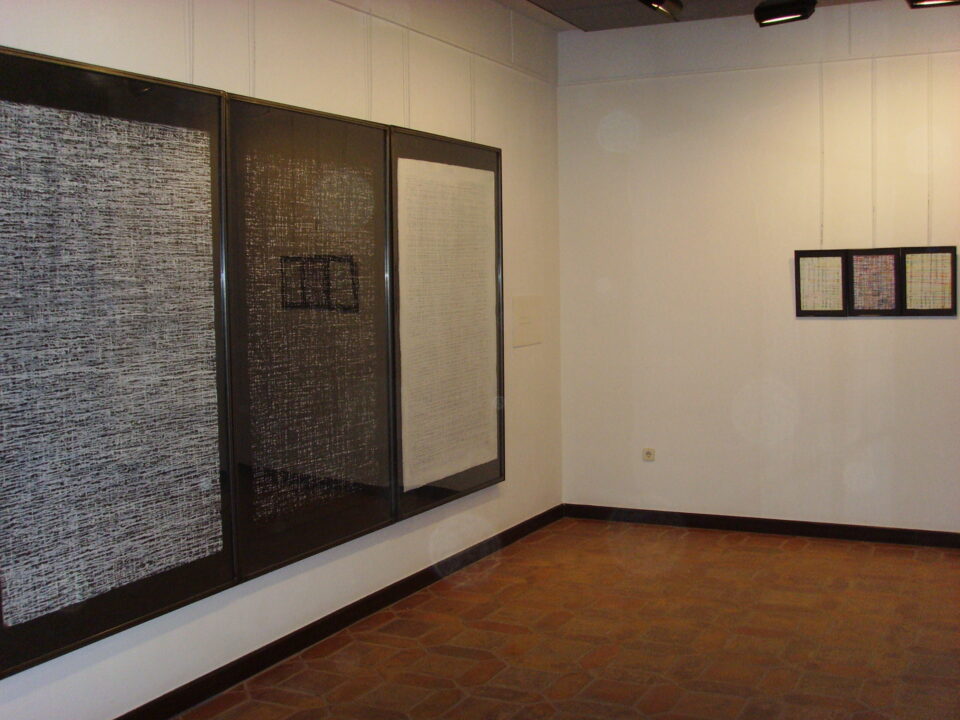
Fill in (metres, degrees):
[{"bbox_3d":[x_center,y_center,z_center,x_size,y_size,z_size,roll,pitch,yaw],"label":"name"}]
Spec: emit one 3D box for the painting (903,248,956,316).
[{"bbox_3d":[2.458,-0.429,5.915,0.287,0.383,0.025,1,5,27],"label":"painting"}]

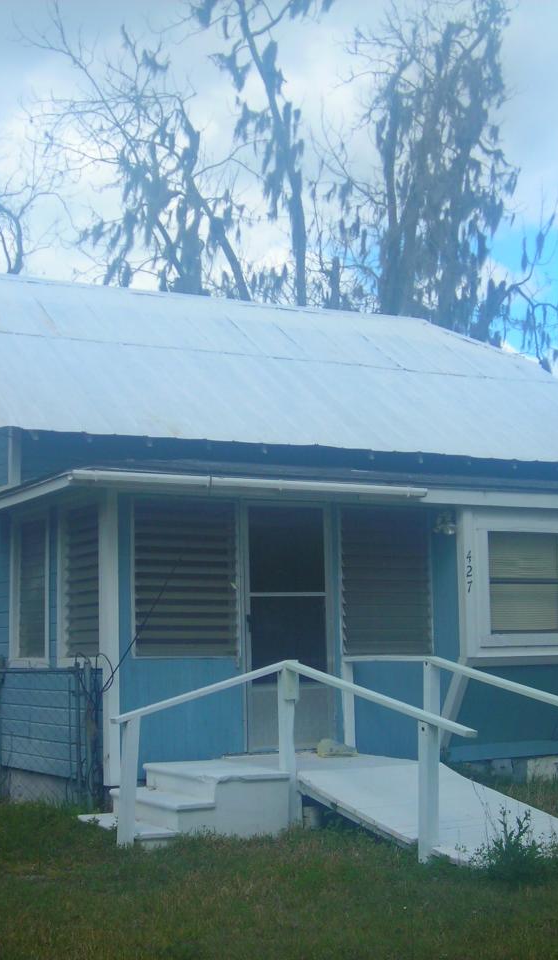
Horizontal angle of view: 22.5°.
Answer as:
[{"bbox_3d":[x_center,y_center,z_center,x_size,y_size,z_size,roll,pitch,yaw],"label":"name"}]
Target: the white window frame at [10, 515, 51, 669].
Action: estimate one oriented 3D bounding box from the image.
[{"bbox_3d":[-2.218,0.981,12.563,0.083,1.331,1.040,3,-8,-29],"label":"white window frame"}]

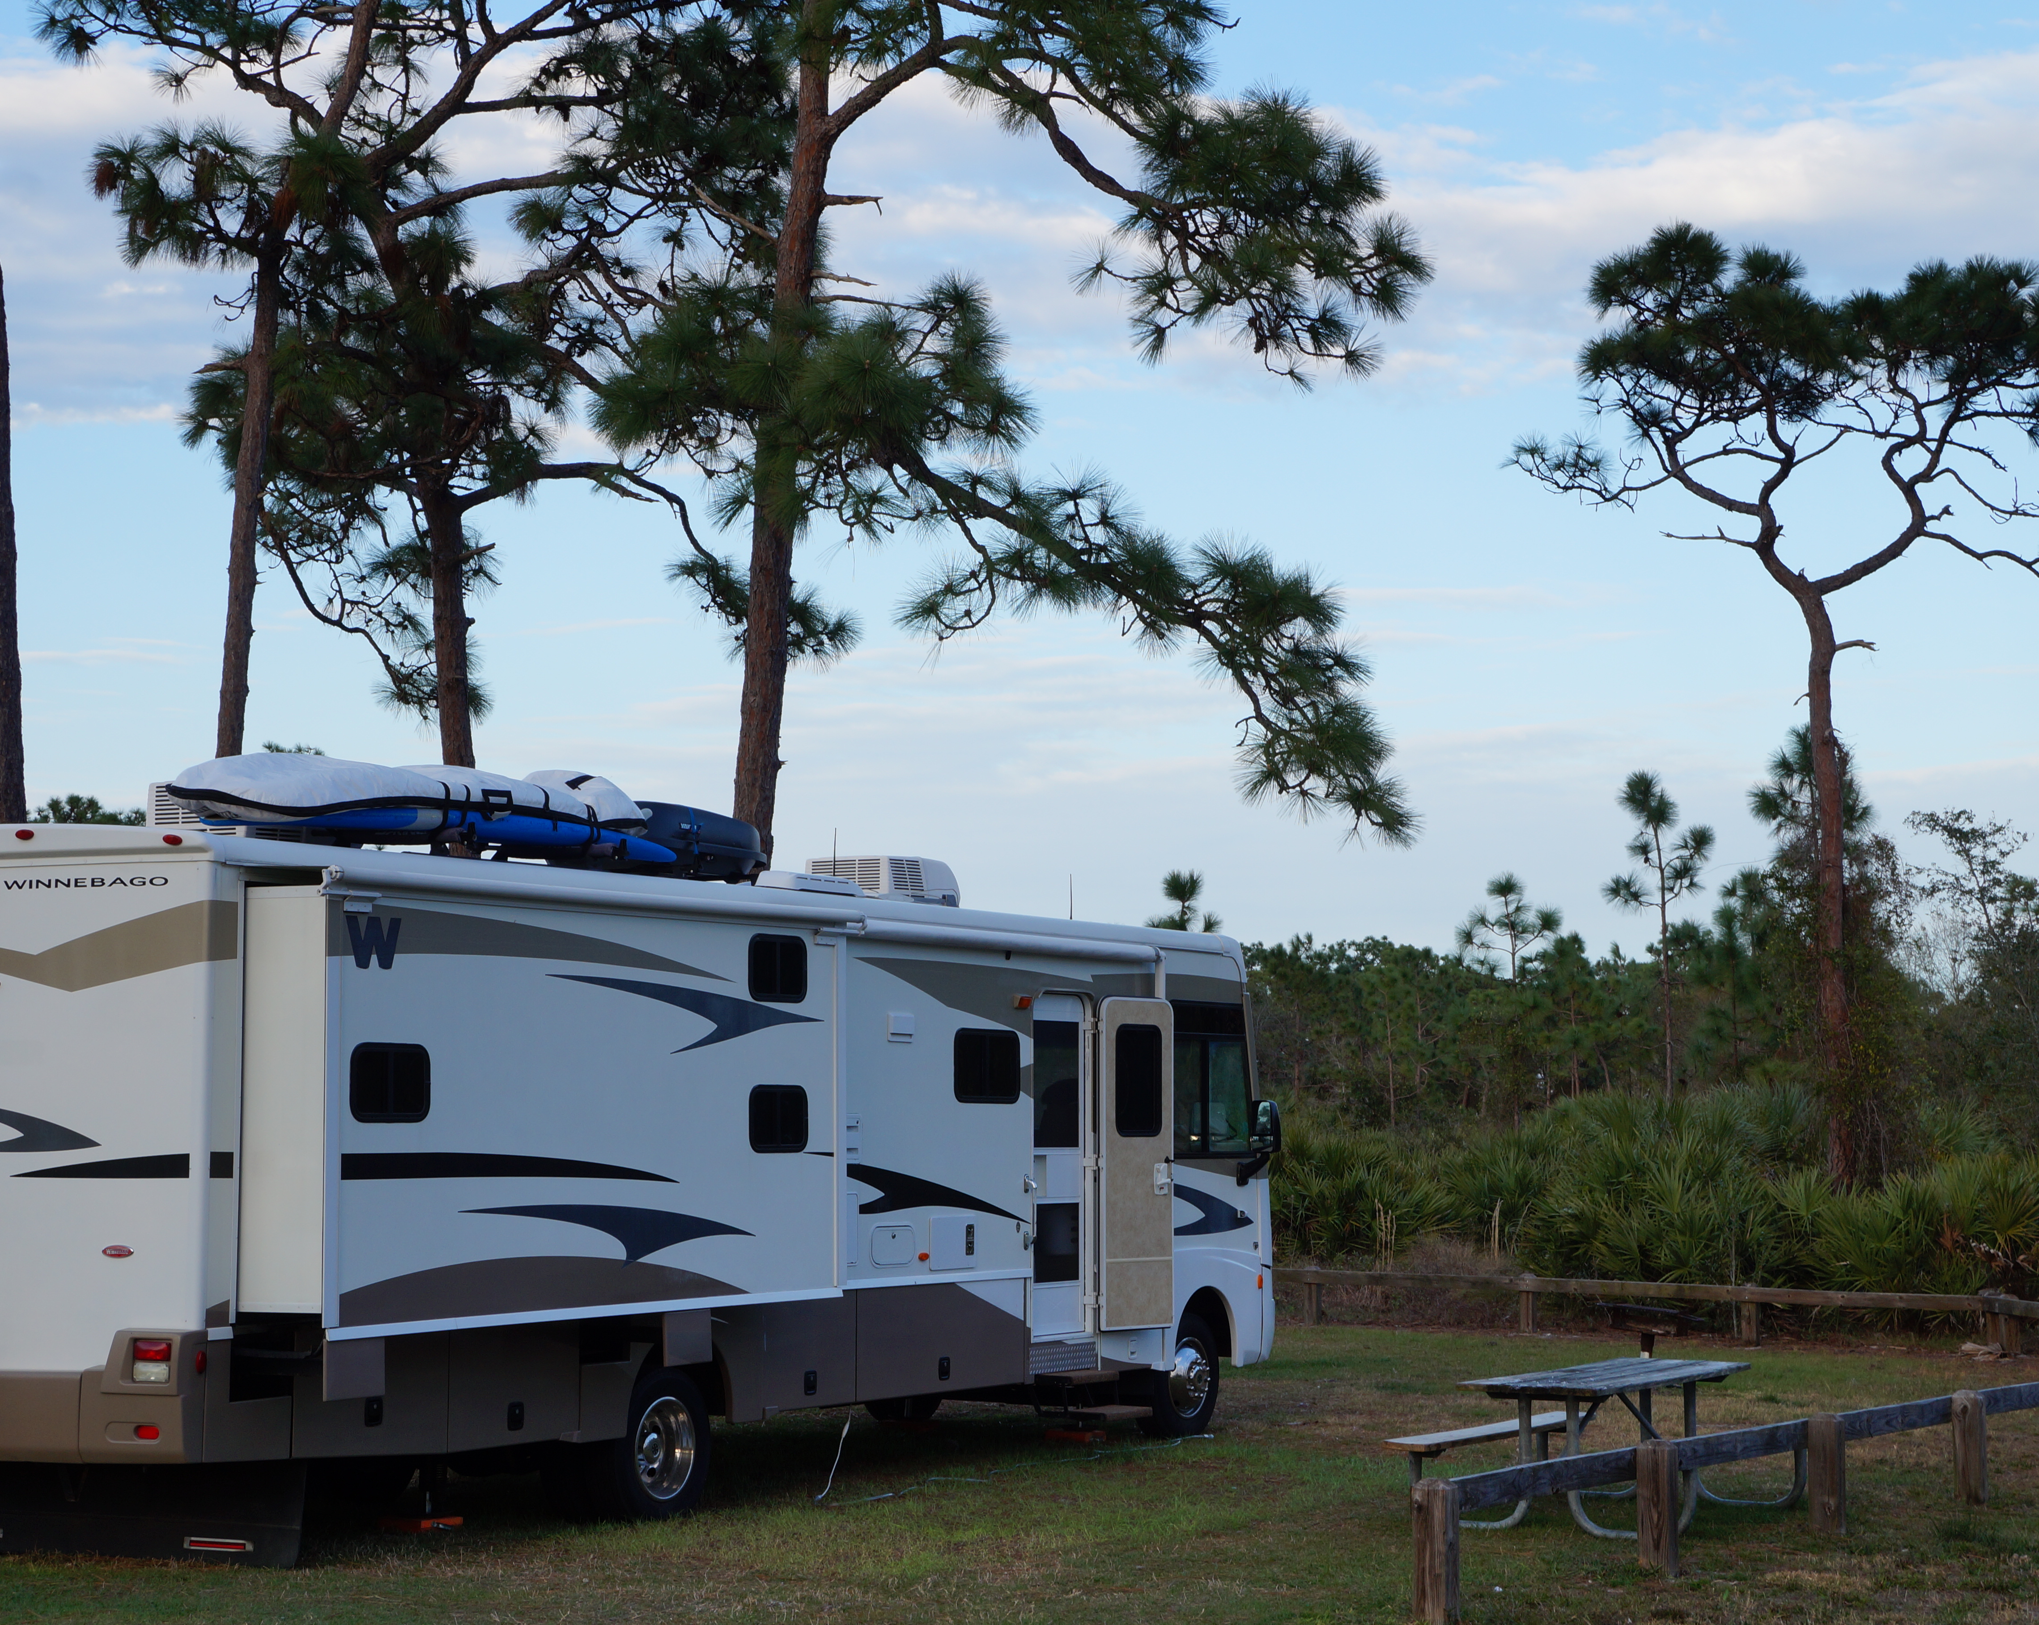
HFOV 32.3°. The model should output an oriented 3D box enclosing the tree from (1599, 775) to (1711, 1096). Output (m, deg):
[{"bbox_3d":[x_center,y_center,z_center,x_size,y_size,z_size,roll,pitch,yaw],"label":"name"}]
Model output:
[{"bbox_3d":[8.470,2.710,46.950,1.500,6.600,1.400,0,-5,0],"label":"tree"}]

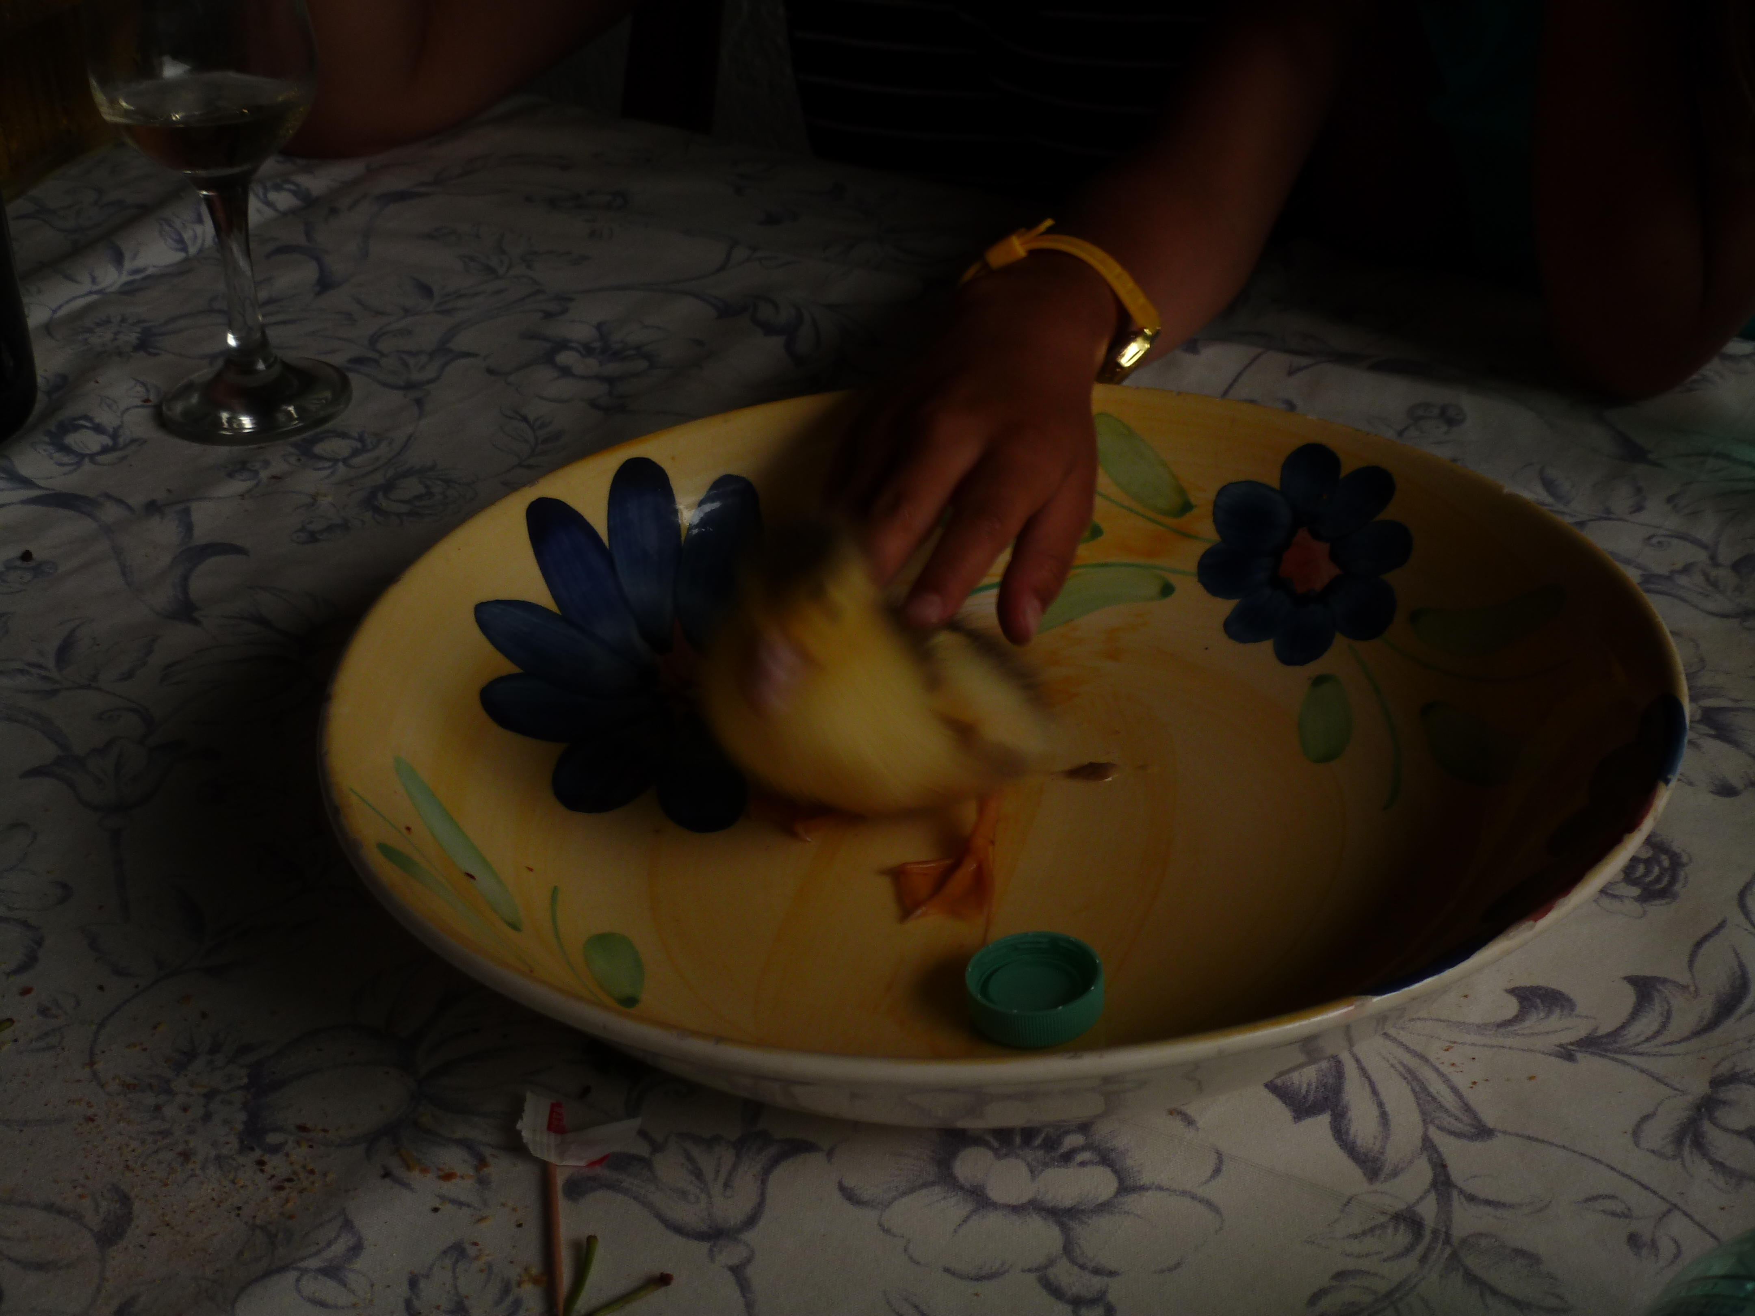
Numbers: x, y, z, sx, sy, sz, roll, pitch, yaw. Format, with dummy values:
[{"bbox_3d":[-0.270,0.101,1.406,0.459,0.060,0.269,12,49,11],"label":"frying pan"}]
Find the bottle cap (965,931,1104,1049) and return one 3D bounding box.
[{"bbox_3d":[0.036,0.076,0.600,0.031,0.010,0.031,-4,30,2],"label":"bottle cap"}]

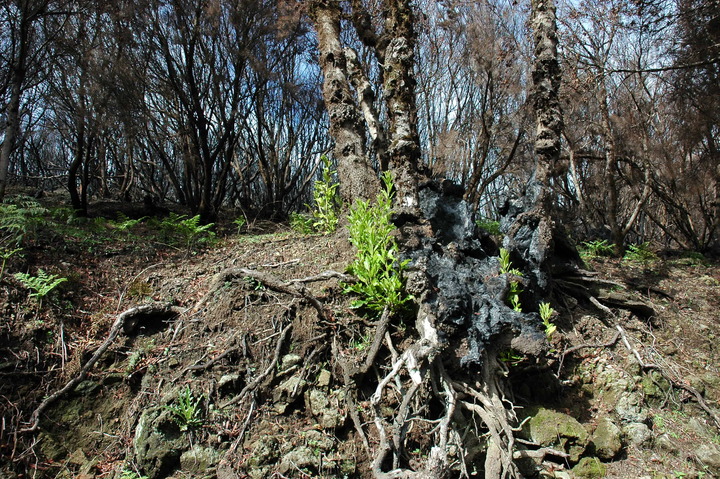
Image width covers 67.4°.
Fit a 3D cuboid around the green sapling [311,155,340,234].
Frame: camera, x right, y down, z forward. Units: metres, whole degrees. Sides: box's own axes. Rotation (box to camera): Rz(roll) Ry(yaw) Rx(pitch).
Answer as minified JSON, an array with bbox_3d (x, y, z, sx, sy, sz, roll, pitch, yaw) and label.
[{"bbox_3d":[-0.332,-0.434,5.200,0.289,0.771,0.270,0,-2,0],"label":"green sapling"}]

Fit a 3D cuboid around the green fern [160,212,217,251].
[{"bbox_3d":[-2.026,-0.093,6.300,0.654,0.444,0.550,0,-2,0],"label":"green fern"}]

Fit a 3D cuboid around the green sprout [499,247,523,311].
[{"bbox_3d":[1.227,0.326,4.400,0.196,0.506,0.180,0,-2,0],"label":"green sprout"}]

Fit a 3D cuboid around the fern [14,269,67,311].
[{"bbox_3d":[-2.783,0.436,4.700,0.453,0.366,0.400,0,-2,0],"label":"fern"}]

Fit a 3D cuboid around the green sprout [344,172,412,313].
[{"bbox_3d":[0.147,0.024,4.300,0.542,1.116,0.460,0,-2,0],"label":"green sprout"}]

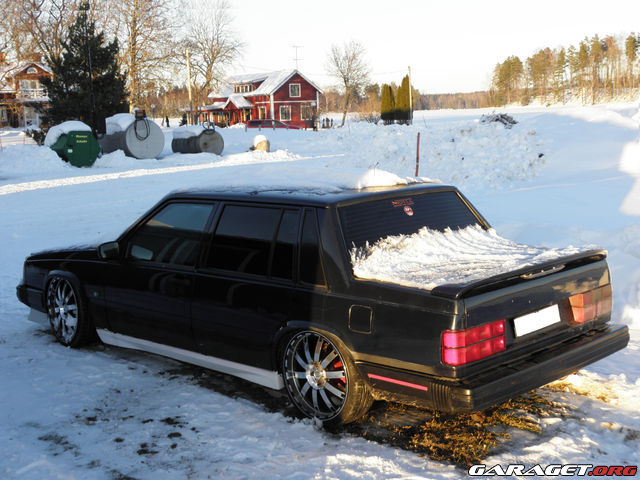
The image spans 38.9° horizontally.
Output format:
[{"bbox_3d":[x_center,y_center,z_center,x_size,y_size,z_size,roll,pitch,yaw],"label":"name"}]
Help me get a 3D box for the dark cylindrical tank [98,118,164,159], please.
[{"bbox_3d":[-6.903,-3.757,33.172,1.450,1.450,2.800,-6,10,-32],"label":"dark cylindrical tank"}]

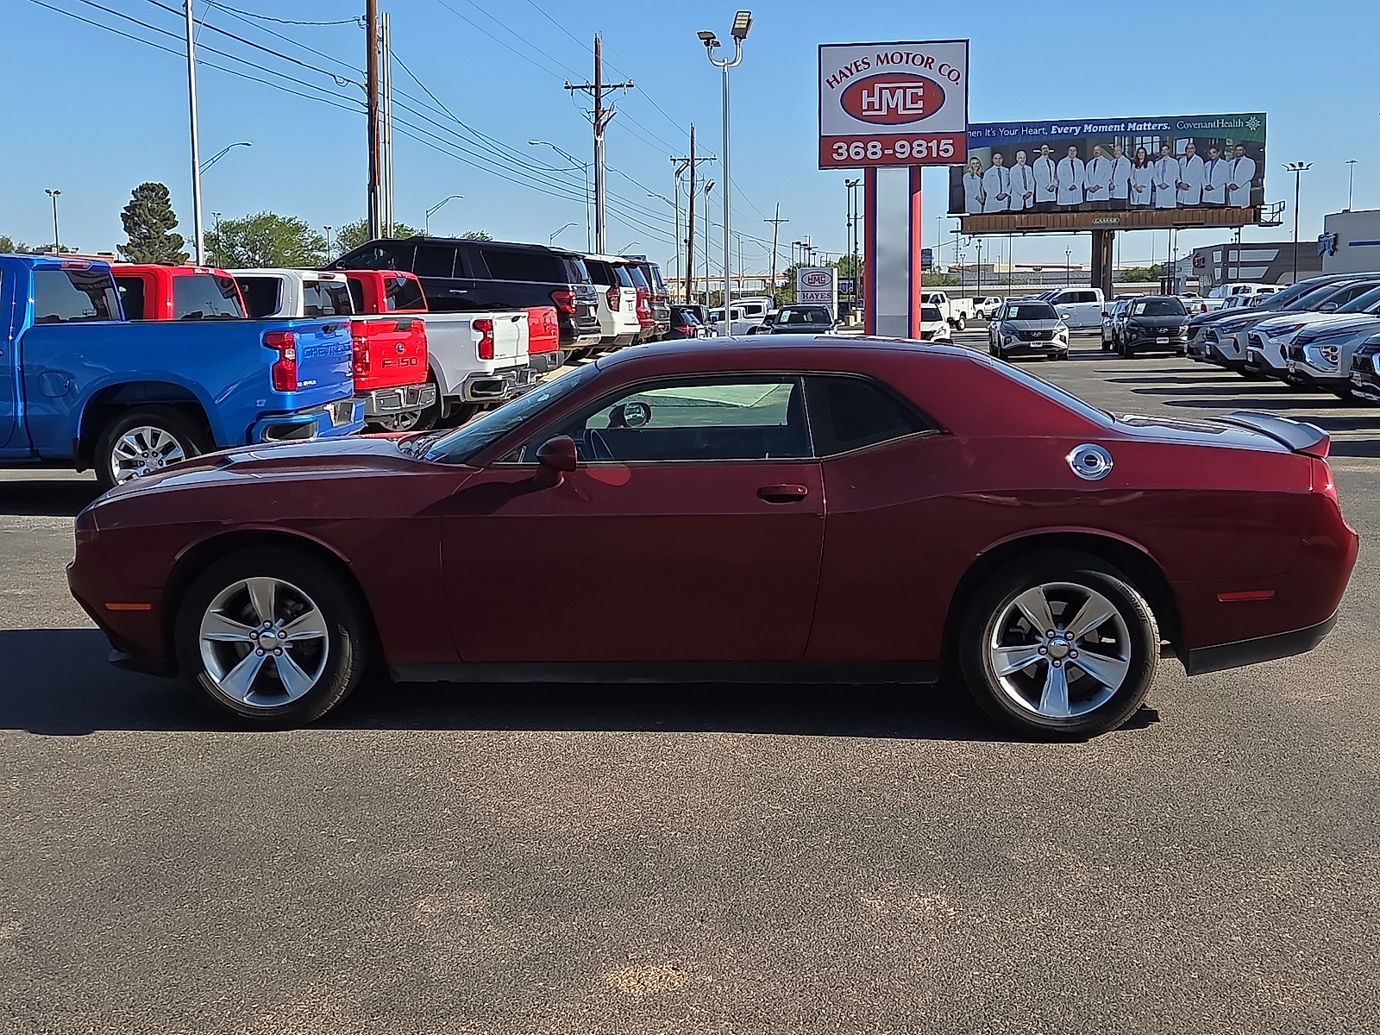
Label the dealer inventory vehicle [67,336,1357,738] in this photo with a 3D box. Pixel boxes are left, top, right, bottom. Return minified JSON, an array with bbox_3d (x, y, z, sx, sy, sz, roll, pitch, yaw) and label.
[{"bbox_3d":[0.022,-0.021,7.000,5.020,1.450,1.930,0,7,5],"label":"dealer inventory vehicle"}]

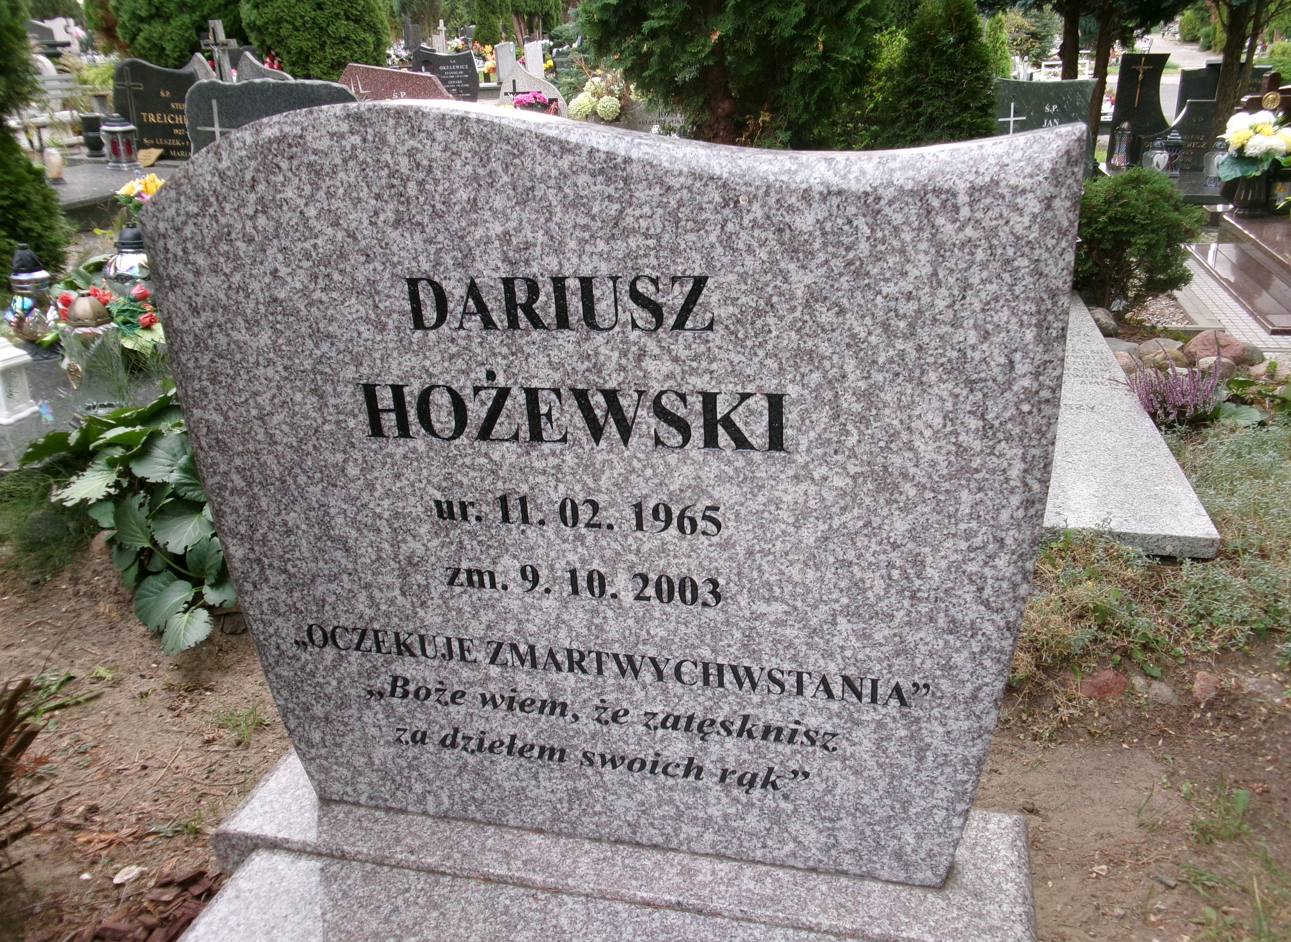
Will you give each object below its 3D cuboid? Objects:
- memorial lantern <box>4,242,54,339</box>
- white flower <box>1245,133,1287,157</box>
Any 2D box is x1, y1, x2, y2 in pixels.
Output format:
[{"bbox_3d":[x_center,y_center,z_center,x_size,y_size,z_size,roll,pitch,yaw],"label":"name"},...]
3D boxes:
[{"bbox_3d":[-1.822,-0.510,3.100,0.165,0.330,0.165,3,24,15],"label":"memorial lantern"},{"bbox_3d":[2.497,-1.312,4.200,0.170,0.100,0.130,3,24,15],"label":"white flower"}]

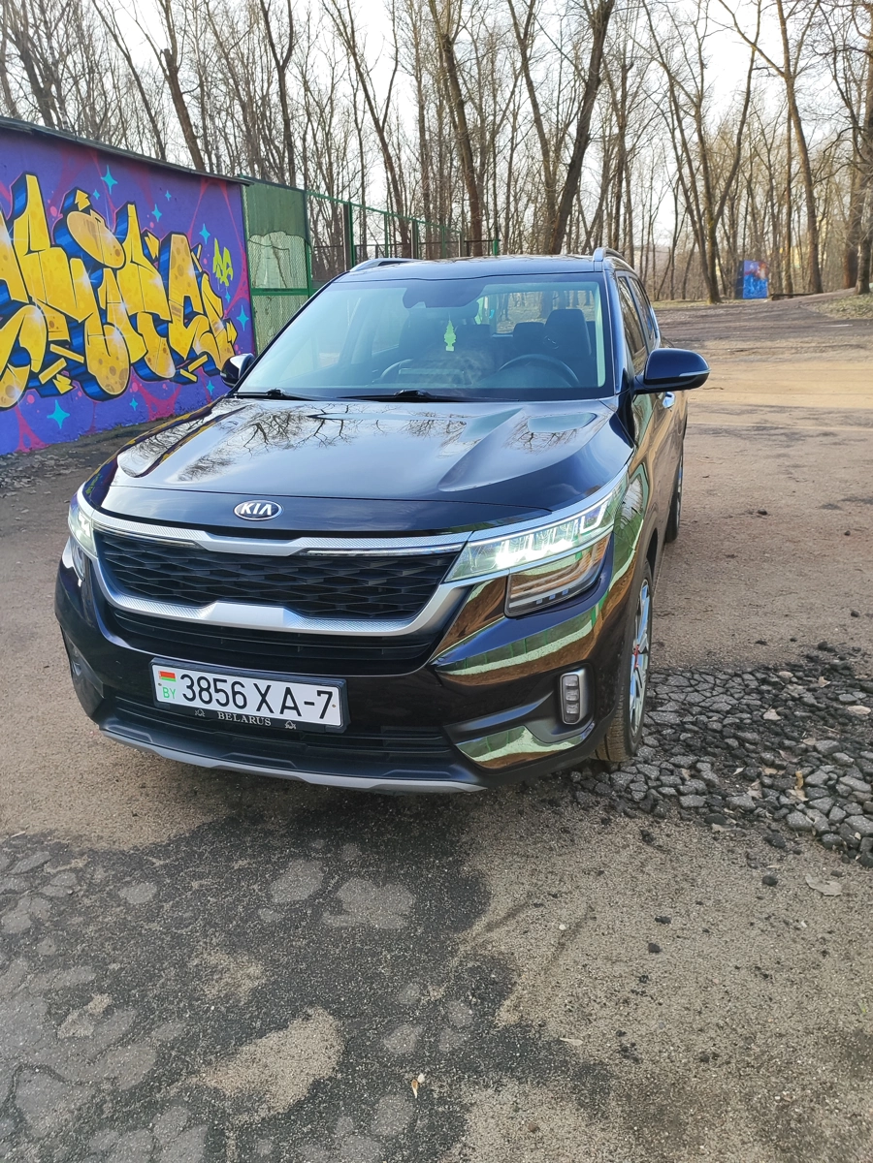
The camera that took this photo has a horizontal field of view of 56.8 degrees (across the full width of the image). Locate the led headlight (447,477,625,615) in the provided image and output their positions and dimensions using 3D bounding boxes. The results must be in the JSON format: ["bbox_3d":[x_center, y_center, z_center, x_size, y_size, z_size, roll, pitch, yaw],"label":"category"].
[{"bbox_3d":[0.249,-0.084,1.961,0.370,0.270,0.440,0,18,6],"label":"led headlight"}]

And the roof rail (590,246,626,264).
[{"bbox_3d":[0.918,-1.554,4.030,0.060,0.110,1.650,4,19,17],"label":"roof rail"}]

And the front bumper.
[{"bbox_3d":[-0.371,0.185,2.235,1.760,0.630,0.570,4,19,17],"label":"front bumper"}]

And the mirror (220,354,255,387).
[{"bbox_3d":[-0.815,-0.914,3.516,0.260,0.170,0.160,4,19,17],"label":"mirror"}]

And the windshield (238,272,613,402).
[{"bbox_3d":[-0.033,-0.925,3.043,1.450,0.150,0.960,4,49,17],"label":"windshield"}]

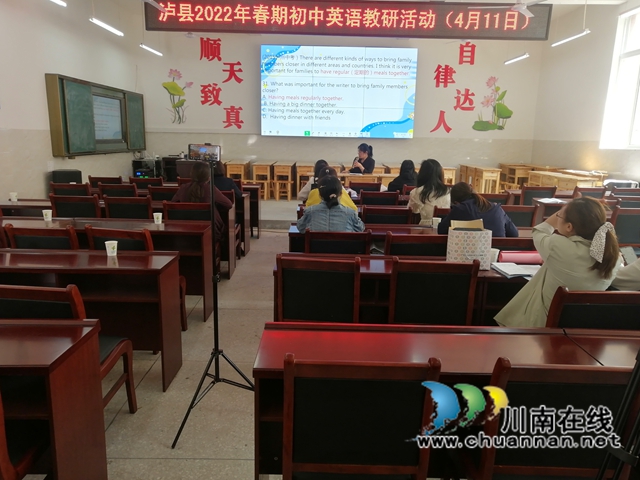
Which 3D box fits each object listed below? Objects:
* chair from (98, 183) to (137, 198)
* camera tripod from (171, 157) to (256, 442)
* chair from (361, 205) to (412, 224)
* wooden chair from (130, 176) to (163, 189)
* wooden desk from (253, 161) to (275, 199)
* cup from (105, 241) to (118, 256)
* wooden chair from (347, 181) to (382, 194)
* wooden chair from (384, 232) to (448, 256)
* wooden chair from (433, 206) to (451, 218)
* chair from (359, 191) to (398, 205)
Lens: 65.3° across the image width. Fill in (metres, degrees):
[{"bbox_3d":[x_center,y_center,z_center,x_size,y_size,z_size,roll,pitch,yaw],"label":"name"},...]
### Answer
[{"bbox_3d":[-2.364,-0.279,6.188,0.473,0.896,0.581,2,12,2],"label":"chair"},{"bbox_3d":[-0.458,0.276,2.560,0.505,1.400,0.576,1,11,-1],"label":"camera tripod"},{"bbox_3d":[0.659,0.066,5.197,0.470,0.905,0.550,2,11,3],"label":"chair"},{"bbox_3d":[-2.377,-0.467,7.071,0.450,0.890,0.510,1,12,0],"label":"wooden chair"},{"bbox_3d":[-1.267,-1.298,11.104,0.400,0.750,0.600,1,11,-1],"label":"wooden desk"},{"bbox_3d":[-1.294,0.046,3.100,0.077,0.086,0.077,1,12,0],"label":"cup"},{"bbox_3d":[0.701,-0.475,7.955,0.470,0.905,0.550,1,11,0],"label":"wooden chair"},{"bbox_3d":[0.664,0.335,3.596,0.473,0.896,0.581,2,12,2],"label":"wooden chair"},{"bbox_3d":[1.244,0.081,4.875,0.473,0.896,0.581,1,12,-1],"label":"wooden chair"},{"bbox_3d":[0.675,-0.184,6.061,0.450,0.890,0.510,1,12,0],"label":"chair"}]

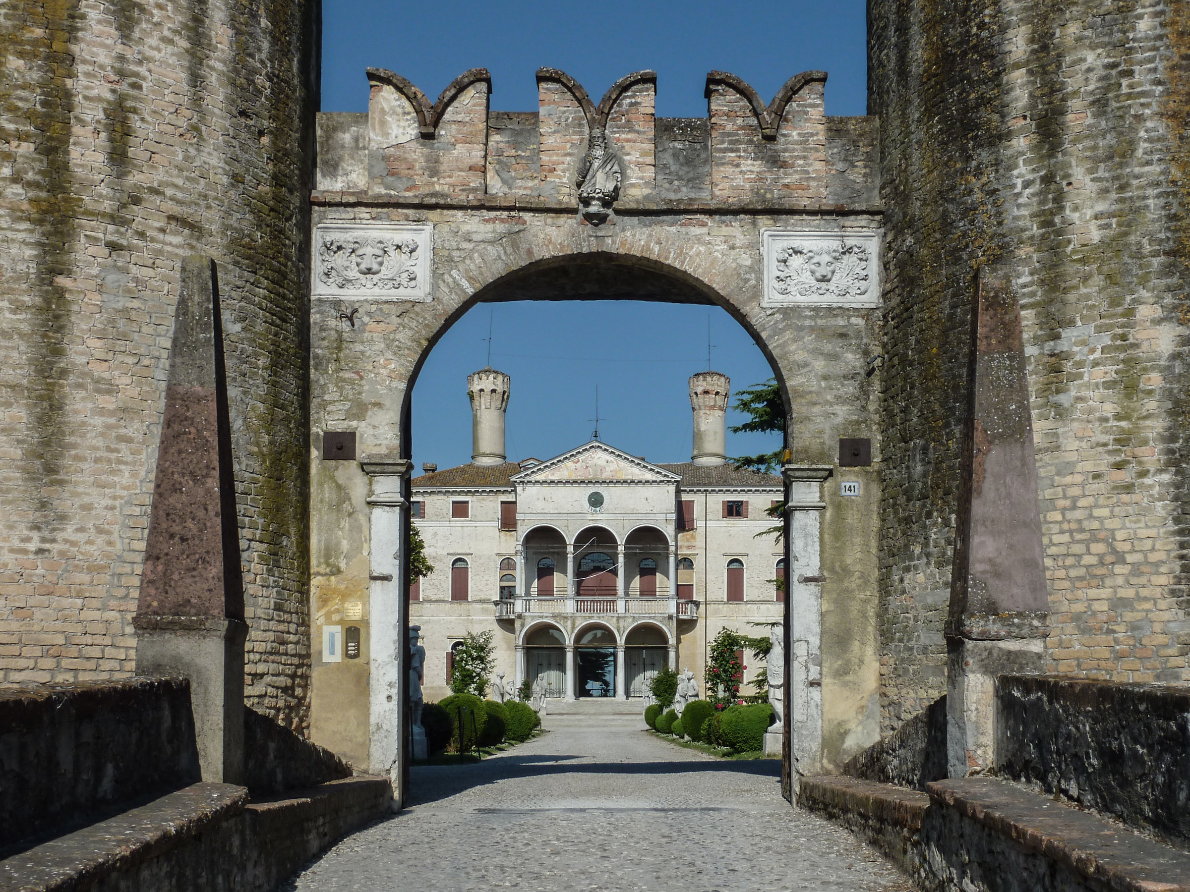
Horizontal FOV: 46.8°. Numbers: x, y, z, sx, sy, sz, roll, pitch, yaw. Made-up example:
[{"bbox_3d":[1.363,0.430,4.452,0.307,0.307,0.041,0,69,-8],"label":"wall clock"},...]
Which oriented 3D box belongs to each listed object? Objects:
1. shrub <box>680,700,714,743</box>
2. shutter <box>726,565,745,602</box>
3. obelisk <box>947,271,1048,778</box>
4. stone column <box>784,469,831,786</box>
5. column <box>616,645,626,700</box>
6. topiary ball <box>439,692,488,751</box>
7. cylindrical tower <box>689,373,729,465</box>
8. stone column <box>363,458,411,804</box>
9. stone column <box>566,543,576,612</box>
[{"bbox_3d":[2.923,7.878,39.300,0.983,1.222,1.000,0,-9,0],"label":"shrub"},{"bbox_3d":[8.218,8.028,80.500,1.000,2.100,0.100,0,-2,0],"label":"shutter"},{"bbox_3d":[2.477,0.477,8.450,0.540,3.100,0.540,0,-2,0],"label":"obelisk"},{"bbox_3d":[1.931,1.597,12.500,0.440,2.850,0.400,0,-2,0],"label":"stone column"},{"bbox_3d":[1.493,13.220,80.300,0.620,3.250,0.620,0,-2,0],"label":"column"},{"bbox_3d":[-3.013,6.330,31.500,1.107,1.352,1.150,0,-9,0],"label":"topiary ball"},{"bbox_3d":[7.318,-1.725,88.000,2.650,6.000,2.650,0,-2,0],"label":"cylindrical tower"},{"bbox_3d":[-1.976,1.778,13.050,0.440,3.250,0.430,0,-2,0],"label":"stone column"},{"bbox_3d":[-1.371,7.462,78.000,0.530,3.920,0.530,0,-2,0],"label":"stone column"}]

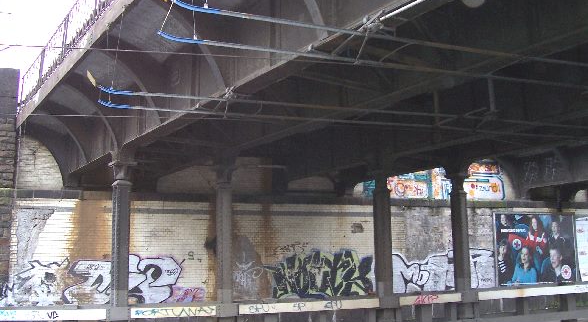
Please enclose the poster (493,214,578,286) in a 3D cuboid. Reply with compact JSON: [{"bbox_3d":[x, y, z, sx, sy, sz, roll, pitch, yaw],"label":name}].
[{"bbox_3d":[8.687,3.201,19.950,3.600,2.650,0.100,2,-9,-19],"label":"poster"}]

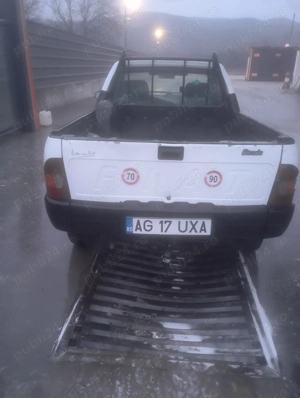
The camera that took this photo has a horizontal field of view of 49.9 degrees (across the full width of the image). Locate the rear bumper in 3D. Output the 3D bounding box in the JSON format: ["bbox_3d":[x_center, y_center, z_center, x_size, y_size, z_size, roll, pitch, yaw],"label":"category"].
[{"bbox_3d":[0.121,0.145,2.135,1.640,0.260,0.340,2,20,1],"label":"rear bumper"}]

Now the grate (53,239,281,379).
[{"bbox_3d":[0.124,0.545,2.293,1.150,0.100,1.500,2,20,3],"label":"grate"}]

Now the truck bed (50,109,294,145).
[{"bbox_3d":[0.159,-0.454,2.895,1.560,0.480,1.680,2,20,1],"label":"truck bed"}]

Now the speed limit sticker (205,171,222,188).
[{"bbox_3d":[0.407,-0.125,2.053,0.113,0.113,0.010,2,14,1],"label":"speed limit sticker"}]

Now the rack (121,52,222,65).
[{"bbox_3d":[0.213,-1.490,3.397,1.050,0.120,0.100,2,20,1],"label":"rack"}]

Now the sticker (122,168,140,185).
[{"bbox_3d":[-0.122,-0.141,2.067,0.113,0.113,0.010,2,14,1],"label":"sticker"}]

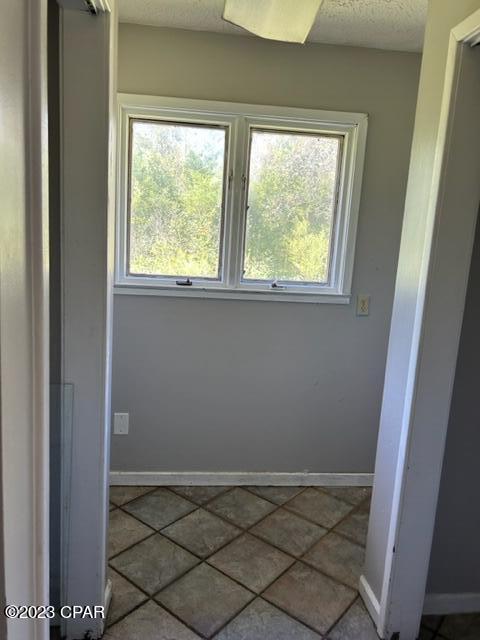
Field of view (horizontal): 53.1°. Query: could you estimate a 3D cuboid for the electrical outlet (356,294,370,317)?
[{"bbox_3d":[0.701,-0.079,2.726,0.071,0.116,0.012,2,10,-6],"label":"electrical outlet"}]

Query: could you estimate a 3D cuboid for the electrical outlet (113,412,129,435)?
[{"bbox_3d":[-0.669,0.589,2.713,0.078,0.124,0.012,2,10,-6],"label":"electrical outlet"}]

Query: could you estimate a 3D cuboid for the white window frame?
[{"bbox_3d":[-0.021,-0.615,2.584,1.355,1.016,0.090,2,10,-6],"label":"white window frame"}]

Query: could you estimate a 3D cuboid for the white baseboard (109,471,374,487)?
[{"bbox_3d":[0.039,0.952,2.845,1.620,0.088,0.016,2,10,-6],"label":"white baseboard"}]

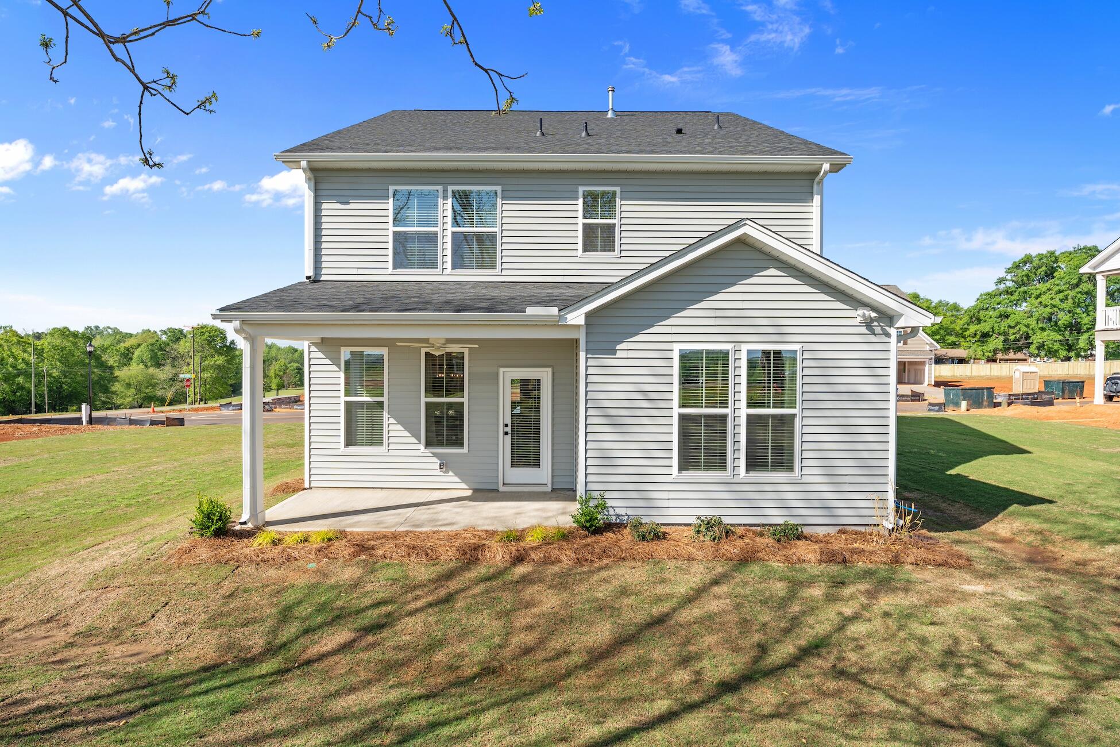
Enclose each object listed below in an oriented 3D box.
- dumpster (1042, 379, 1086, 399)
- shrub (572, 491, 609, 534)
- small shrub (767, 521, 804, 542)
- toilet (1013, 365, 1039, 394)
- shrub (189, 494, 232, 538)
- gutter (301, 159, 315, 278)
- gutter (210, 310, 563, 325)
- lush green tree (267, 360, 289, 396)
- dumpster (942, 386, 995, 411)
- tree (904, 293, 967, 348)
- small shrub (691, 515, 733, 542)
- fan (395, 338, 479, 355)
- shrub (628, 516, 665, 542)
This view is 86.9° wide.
[{"bbox_3d":[37.030,1.150,43.330,2.000,1.360,1.400,0,1,-9],"label":"dumpster"},{"bbox_3d":[0.416,1.871,7.920,0.520,0.580,0.500,0,1,0],"label":"shrub"},{"bbox_3d":[2.973,2.085,7.800,0.490,0.300,0.450,0,1,0],"label":"small shrub"},{"bbox_3d":[39.060,0.540,49.500,1.200,2.280,1.150,0,1,6],"label":"toilet"},{"bbox_3d":[-4.690,1.909,7.930,0.580,0.590,0.560,0,1,0],"label":"shrub"},{"bbox_3d":[-4.360,-2.610,10.250,0.160,2.000,0.420,0,1,0],"label":"gutter"},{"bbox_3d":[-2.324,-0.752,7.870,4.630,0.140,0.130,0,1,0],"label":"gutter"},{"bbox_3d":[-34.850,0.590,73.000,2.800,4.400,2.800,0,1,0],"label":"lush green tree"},{"bbox_3d":[23.140,1.400,33.500,1.860,1.270,1.500,0,1,0],"label":"dumpster"},{"bbox_3d":[71.212,-7.962,112.000,13.000,15.000,12.500,0,1,0],"label":"tree"},{"bbox_3d":[2.015,2.055,7.850,0.530,0.330,0.460,0,1,0],"label":"small shrub"},{"bbox_3d":[-1.917,-0.452,9.250,1.300,0.350,1.300,0,1,0],"label":"fan"},{"bbox_3d":[1.150,2.055,7.850,0.480,0.300,0.430,0,1,0],"label":"shrub"}]

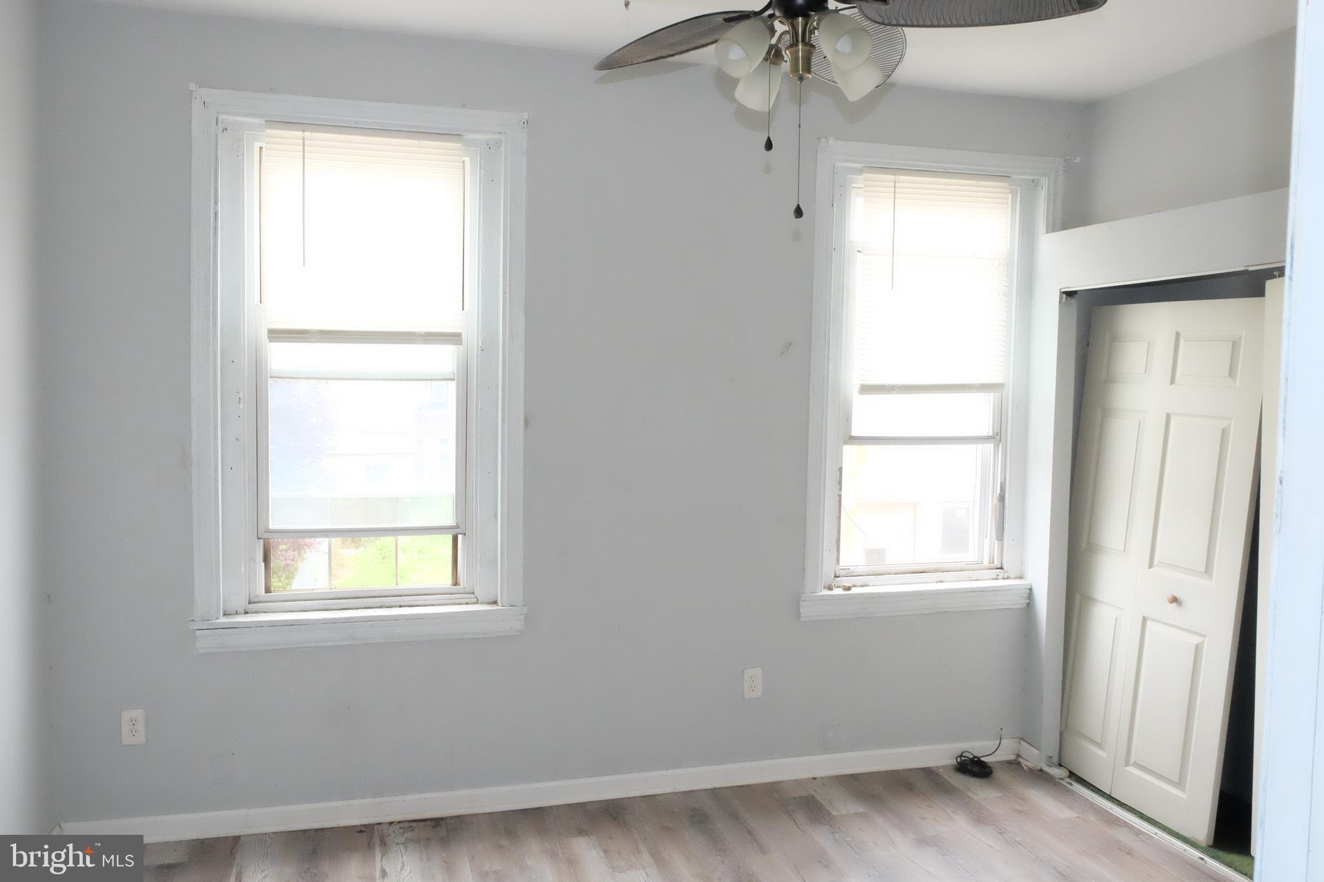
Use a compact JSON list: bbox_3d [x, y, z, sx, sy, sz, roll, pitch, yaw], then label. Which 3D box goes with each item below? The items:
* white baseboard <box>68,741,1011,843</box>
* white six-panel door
[{"bbox_3d":[-0.242,1.370,3.902,3.798,0.097,0.018,0,4,-15],"label":"white baseboard"},{"bbox_3d":[1.927,0.447,3.954,0.061,1.989,0.872,4,4,-19],"label":"white six-panel door"}]

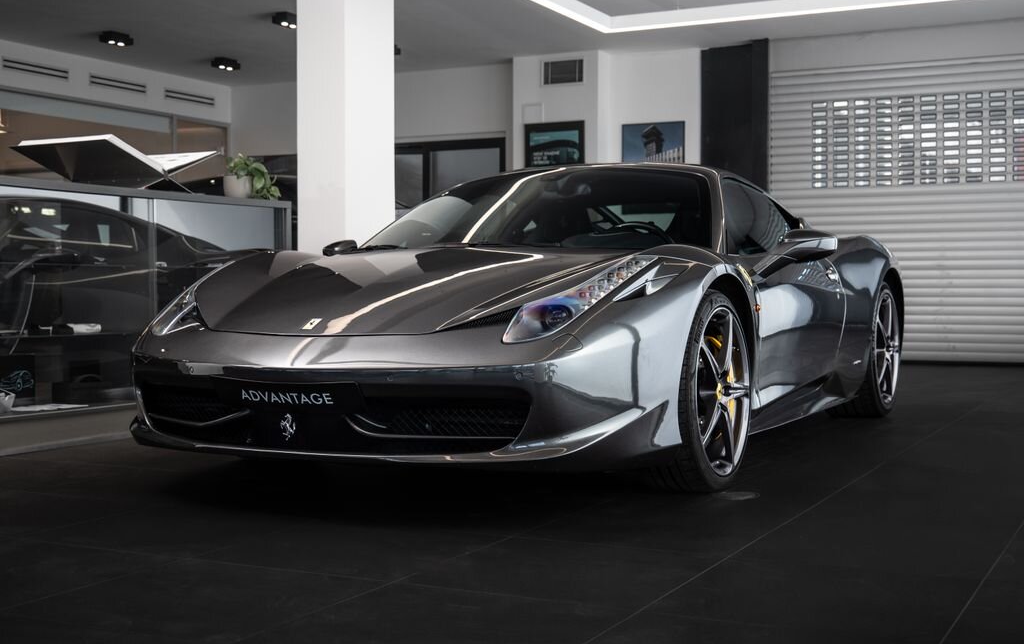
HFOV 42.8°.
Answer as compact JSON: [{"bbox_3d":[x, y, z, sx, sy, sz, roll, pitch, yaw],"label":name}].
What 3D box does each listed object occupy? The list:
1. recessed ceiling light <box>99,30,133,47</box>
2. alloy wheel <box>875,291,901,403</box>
[{"bbox_3d":[-3.305,-2.367,10.934,0.140,0.085,0.240,1,2,27],"label":"recessed ceiling light"},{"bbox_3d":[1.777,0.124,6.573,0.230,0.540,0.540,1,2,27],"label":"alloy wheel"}]

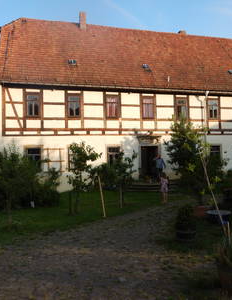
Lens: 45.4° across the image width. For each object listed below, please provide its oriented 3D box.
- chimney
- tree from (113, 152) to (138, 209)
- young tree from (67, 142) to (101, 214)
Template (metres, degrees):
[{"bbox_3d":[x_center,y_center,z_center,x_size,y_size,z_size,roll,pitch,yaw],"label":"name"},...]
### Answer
[{"bbox_3d":[-2.474,-9.598,20.600,0.460,1.380,0.480,-1,-2,-15],"label":"chimney"},{"bbox_3d":[0.334,1.160,10.900,0.900,2.250,0.900,-1,-2,0],"label":"tree"},{"bbox_3d":[-1.149,1.007,9.800,1.150,2.550,1.150,-1,-2,-15],"label":"young tree"}]

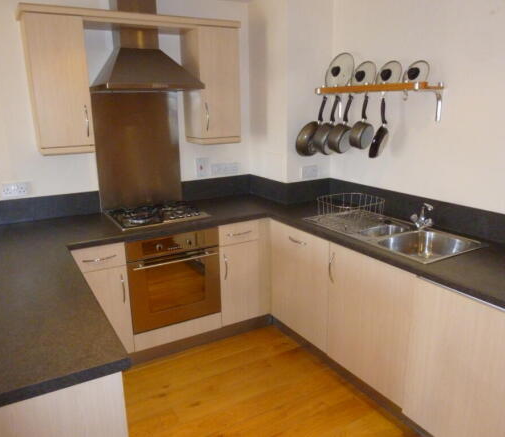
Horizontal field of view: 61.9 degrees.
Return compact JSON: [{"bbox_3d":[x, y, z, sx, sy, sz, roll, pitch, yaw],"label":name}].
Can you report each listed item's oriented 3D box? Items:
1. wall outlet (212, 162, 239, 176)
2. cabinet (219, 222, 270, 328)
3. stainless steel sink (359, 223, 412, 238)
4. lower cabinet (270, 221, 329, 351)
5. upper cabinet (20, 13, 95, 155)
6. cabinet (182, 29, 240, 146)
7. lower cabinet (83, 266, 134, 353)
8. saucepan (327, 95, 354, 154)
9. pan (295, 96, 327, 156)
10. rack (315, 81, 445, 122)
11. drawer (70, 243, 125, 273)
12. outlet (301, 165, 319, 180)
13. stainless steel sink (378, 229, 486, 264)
[{"bbox_3d":[-0.213,-0.390,3.366,0.230,0.084,0.013,-9,17,-29],"label":"wall outlet"},{"bbox_3d":[-0.200,0.311,3.149,0.382,0.719,0.580,-9,17,-29],"label":"cabinet"},{"bbox_3d":[0.770,0.126,2.468,0.310,0.120,0.165,-9,17,-29],"label":"stainless steel sink"},{"bbox_3d":[0.538,0.373,2.877,0.570,0.715,0.610,-9,17,-29],"label":"lower cabinet"},{"bbox_3d":[-1.141,-0.768,2.480,0.295,0.742,0.320,-9,17,-29],"label":"upper cabinet"},{"bbox_3d":[-0.294,-0.924,2.999,0.305,0.755,0.318,-9,17,-29],"label":"cabinet"},{"bbox_3d":[-1.008,0.510,2.704,0.300,0.583,0.580,-9,17,-29],"label":"lower cabinet"},{"bbox_3d":[0.605,-0.599,2.694,0.178,0.369,0.095,-13,36,-40],"label":"saucepan"},{"bbox_3d":[0.443,-0.620,2.899,0.256,0.433,0.065,-9,35,-29],"label":"pan"},{"bbox_3d":[0.746,-0.709,2.600,0.204,0.205,0.925,-9,17,-29],"label":"rack"},{"bbox_3d":[-0.990,0.172,2.574,0.300,0.134,0.490,-9,17,-29],"label":"drawer"},{"bbox_3d":[0.425,-0.336,3.089,0.146,0.091,0.012,-9,17,-29],"label":"outlet"},{"bbox_3d":[0.912,0.210,2.229,0.460,0.170,0.380,-9,17,-29],"label":"stainless steel sink"}]

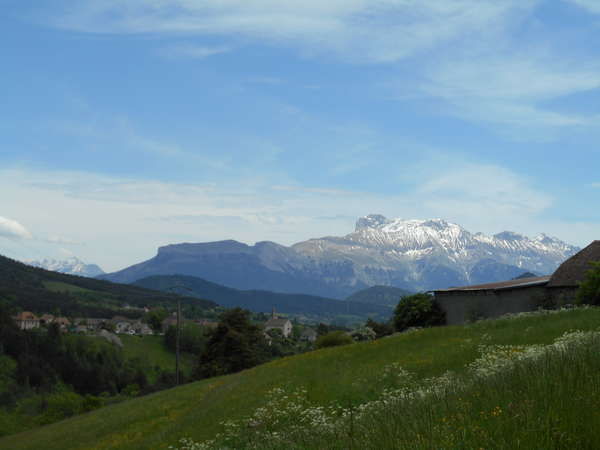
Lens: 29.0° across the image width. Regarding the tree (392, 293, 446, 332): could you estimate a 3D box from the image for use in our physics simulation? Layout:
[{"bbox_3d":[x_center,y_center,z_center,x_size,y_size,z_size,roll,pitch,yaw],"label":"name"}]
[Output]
[{"bbox_3d":[9.470,7.010,92.000,4.280,3.330,4.000,1,-5,0],"label":"tree"}]

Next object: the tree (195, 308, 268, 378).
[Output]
[{"bbox_3d":[-6.370,11.210,108.000,6.880,6.880,6.500,1,-5,0],"label":"tree"}]

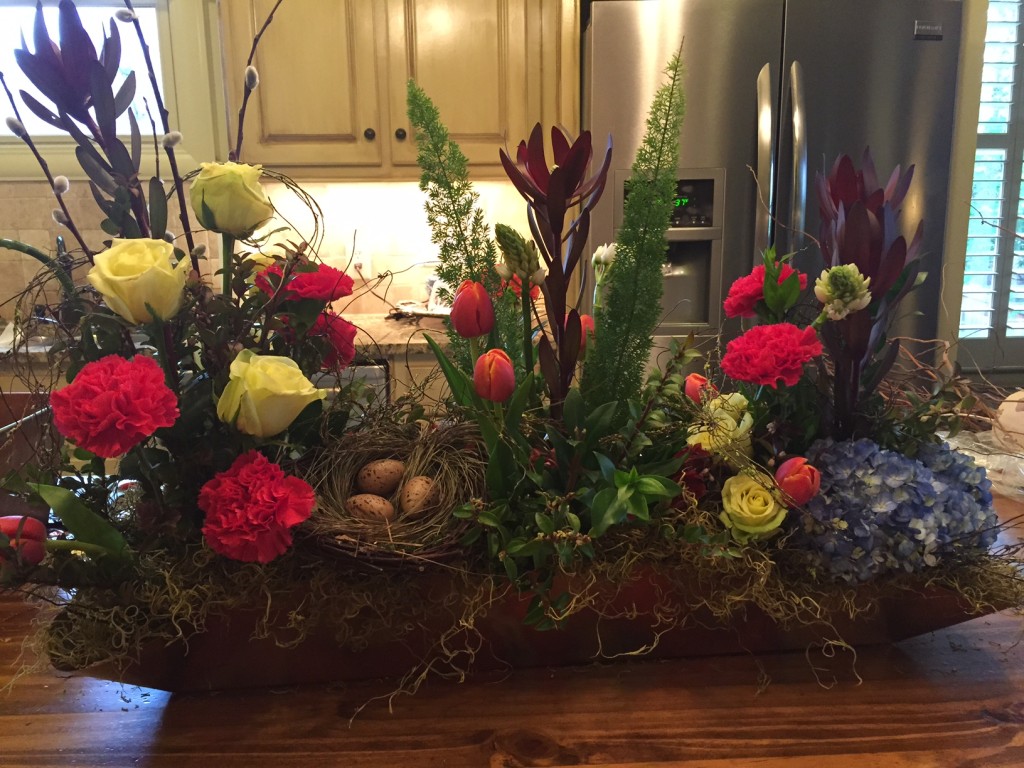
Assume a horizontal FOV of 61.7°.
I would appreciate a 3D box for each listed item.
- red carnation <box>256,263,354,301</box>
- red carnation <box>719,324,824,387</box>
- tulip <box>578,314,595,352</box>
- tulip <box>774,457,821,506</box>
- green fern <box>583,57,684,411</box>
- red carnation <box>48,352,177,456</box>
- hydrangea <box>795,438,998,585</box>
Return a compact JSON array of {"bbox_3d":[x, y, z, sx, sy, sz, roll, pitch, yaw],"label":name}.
[{"bbox_3d":[-0.152,-0.074,0.630,0.070,0.034,0.070,2,7,0],"label":"red carnation"},{"bbox_3d":[0.201,-0.022,0.665,0.078,0.050,0.072,2,12,17],"label":"red carnation"},{"bbox_3d":[0.059,-0.041,0.740,0.028,0.039,0.028,0,9,0],"label":"tulip"},{"bbox_3d":[0.196,0.067,0.590,0.032,0.036,0.032,5,22,0],"label":"tulip"},{"bbox_3d":[0.097,-0.125,0.690,0.057,0.280,0.050,10,11,6],"label":"green fern"},{"bbox_3d":[-0.264,0.015,0.570,0.080,0.064,0.066,-6,12,-25],"label":"red carnation"},{"bbox_3d":[0.299,0.097,0.670,0.150,0.102,0.130,4,12,25],"label":"hydrangea"}]

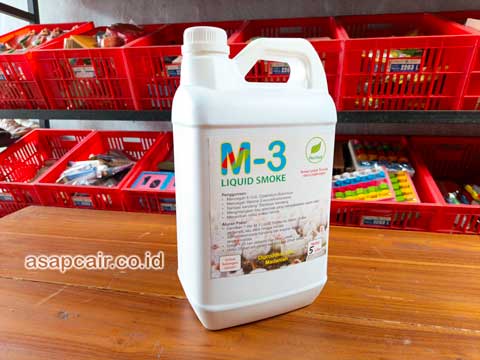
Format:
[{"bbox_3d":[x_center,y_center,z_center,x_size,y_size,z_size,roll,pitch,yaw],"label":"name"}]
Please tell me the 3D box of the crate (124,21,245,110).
[{"bbox_3d":[-0.197,-0.534,1.488,0.410,0.280,0.504,2,35,10],"label":"crate"}]

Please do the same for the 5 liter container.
[{"bbox_3d":[0.013,-0.009,0.381,0.170,0.303,0.132,-4,10,-20],"label":"5 liter container"}]

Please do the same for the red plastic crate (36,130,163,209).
[{"bbox_3d":[-0.651,-0.004,1.653,0.410,0.280,0.504,2,36,10],"label":"red plastic crate"}]

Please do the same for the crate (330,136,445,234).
[{"bbox_3d":[0.559,0.045,1.442,0.410,0.280,0.504,2,36,10],"label":"crate"}]

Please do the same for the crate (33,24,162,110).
[{"bbox_3d":[-0.601,-0.550,1.559,0.410,0.280,0.504,2,35,10],"label":"crate"}]

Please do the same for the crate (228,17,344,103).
[{"bbox_3d":[0.206,-0.517,1.418,0.410,0.280,0.504,2,35,10],"label":"crate"}]

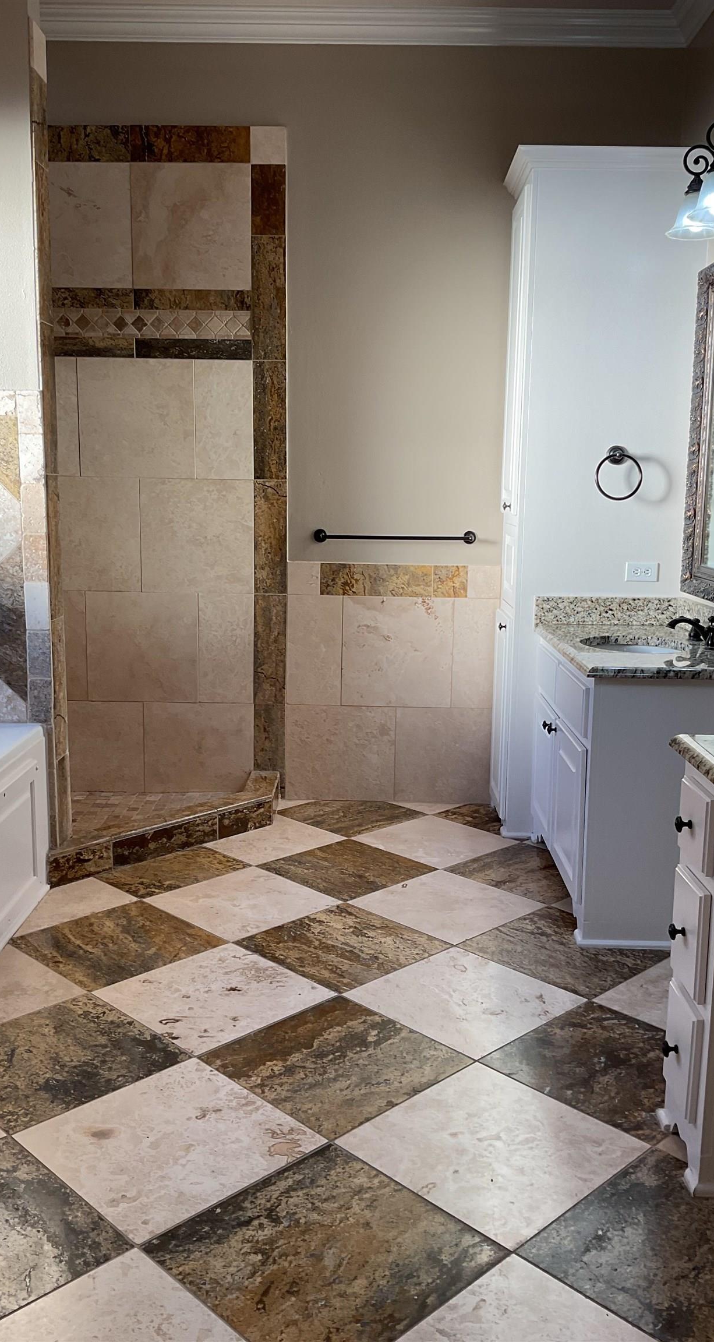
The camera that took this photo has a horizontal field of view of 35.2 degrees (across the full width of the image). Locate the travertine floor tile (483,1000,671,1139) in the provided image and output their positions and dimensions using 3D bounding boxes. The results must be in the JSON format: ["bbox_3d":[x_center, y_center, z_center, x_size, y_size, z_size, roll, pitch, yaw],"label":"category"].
[{"bbox_3d":[0.602,0.912,2.590,0.457,0.013,0.457,-9,13,-44],"label":"travertine floor tile"}]

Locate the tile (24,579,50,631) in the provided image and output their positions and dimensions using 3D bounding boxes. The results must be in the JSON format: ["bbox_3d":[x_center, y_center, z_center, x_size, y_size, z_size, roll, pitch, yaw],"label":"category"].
[{"bbox_3d":[-1.015,-0.205,3.578,0.076,0.148,0.013,1,10,1],"label":"tile"}]

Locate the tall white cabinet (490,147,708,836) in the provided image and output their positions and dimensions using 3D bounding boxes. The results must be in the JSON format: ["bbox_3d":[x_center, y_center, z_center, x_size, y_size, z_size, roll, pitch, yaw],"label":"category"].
[{"bbox_3d":[0.869,-0.604,4.221,0.664,2.433,0.508,1,10,1],"label":"tall white cabinet"}]

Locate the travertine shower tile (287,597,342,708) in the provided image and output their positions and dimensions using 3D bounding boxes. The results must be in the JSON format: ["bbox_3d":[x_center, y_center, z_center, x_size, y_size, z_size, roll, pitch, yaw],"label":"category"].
[{"bbox_3d":[-0.174,-0.084,4.598,0.219,0.455,0.013,1,10,1],"label":"travertine shower tile"}]

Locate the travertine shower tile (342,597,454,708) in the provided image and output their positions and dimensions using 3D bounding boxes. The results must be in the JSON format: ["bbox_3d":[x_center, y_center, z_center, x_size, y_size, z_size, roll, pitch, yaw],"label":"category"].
[{"bbox_3d":[0.166,-0.079,4.591,0.455,0.455,0.013,1,10,1],"label":"travertine shower tile"}]

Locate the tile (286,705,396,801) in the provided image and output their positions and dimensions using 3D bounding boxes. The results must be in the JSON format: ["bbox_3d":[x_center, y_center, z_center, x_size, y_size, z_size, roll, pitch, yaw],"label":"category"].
[{"bbox_3d":[-0.065,0.343,4.668,0.447,0.404,0.012,1,10,1],"label":"tile"}]

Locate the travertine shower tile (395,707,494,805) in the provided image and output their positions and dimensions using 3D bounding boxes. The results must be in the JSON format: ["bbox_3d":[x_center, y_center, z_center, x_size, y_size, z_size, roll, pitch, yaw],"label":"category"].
[{"bbox_3d":[0.364,0.348,4.662,0.406,0.404,0.012,1,10,1],"label":"travertine shower tile"}]

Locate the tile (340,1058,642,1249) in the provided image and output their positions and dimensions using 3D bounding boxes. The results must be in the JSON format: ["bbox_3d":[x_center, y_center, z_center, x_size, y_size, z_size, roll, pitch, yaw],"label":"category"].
[{"bbox_3d":[0.273,0.962,2.273,0.457,0.013,0.457,-9,13,-44],"label":"tile"}]

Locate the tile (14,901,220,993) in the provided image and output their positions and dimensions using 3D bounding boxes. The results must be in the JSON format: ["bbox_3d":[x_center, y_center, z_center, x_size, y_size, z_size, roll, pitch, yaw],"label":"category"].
[{"bbox_3d":[-0.692,0.788,3.251,0.457,0.012,0.457,-9,13,-44],"label":"tile"}]

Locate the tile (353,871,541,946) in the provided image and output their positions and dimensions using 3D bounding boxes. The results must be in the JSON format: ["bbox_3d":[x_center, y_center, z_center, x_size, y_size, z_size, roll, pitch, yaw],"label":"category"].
[{"bbox_3d":[0.288,0.744,3.553,0.457,0.013,0.457,-9,13,-44],"label":"tile"}]

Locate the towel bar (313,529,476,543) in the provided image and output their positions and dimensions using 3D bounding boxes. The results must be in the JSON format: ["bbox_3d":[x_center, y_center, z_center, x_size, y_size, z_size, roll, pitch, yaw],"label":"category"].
[{"bbox_3d":[0.150,-0.533,4.472,0.650,0.055,0.075,1,10,1],"label":"towel bar"}]

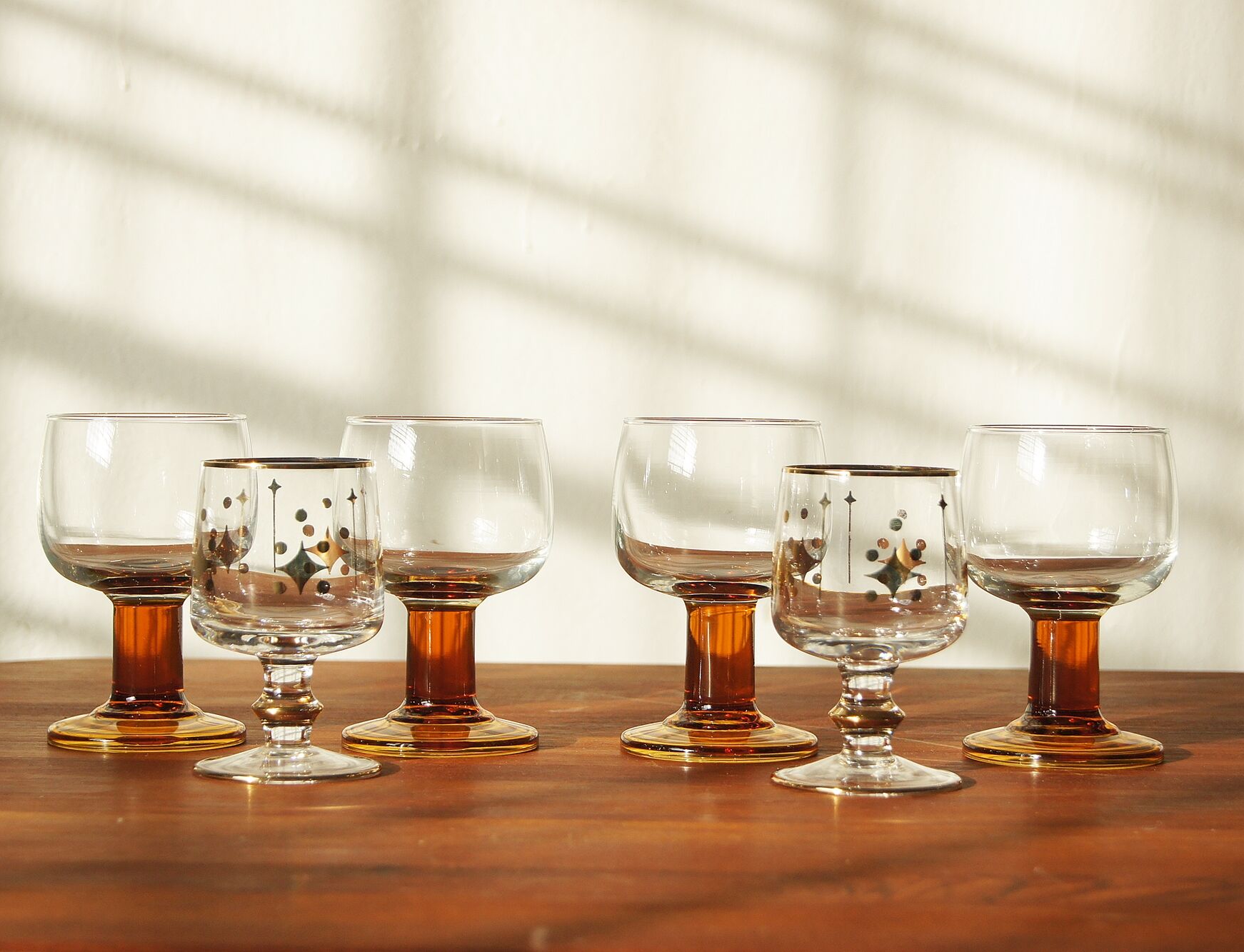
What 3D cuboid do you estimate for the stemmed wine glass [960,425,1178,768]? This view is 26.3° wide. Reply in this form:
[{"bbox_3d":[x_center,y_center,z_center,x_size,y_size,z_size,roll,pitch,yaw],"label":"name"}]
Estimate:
[{"bbox_3d":[0.162,0.042,0.967,0.078,0.120,0.078,1,3,0],"label":"stemmed wine glass"}]

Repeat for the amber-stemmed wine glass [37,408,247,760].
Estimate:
[{"bbox_3d":[-0.175,0.037,0.983,0.078,0.120,0.078,1,3,0],"label":"amber-stemmed wine glass"}]

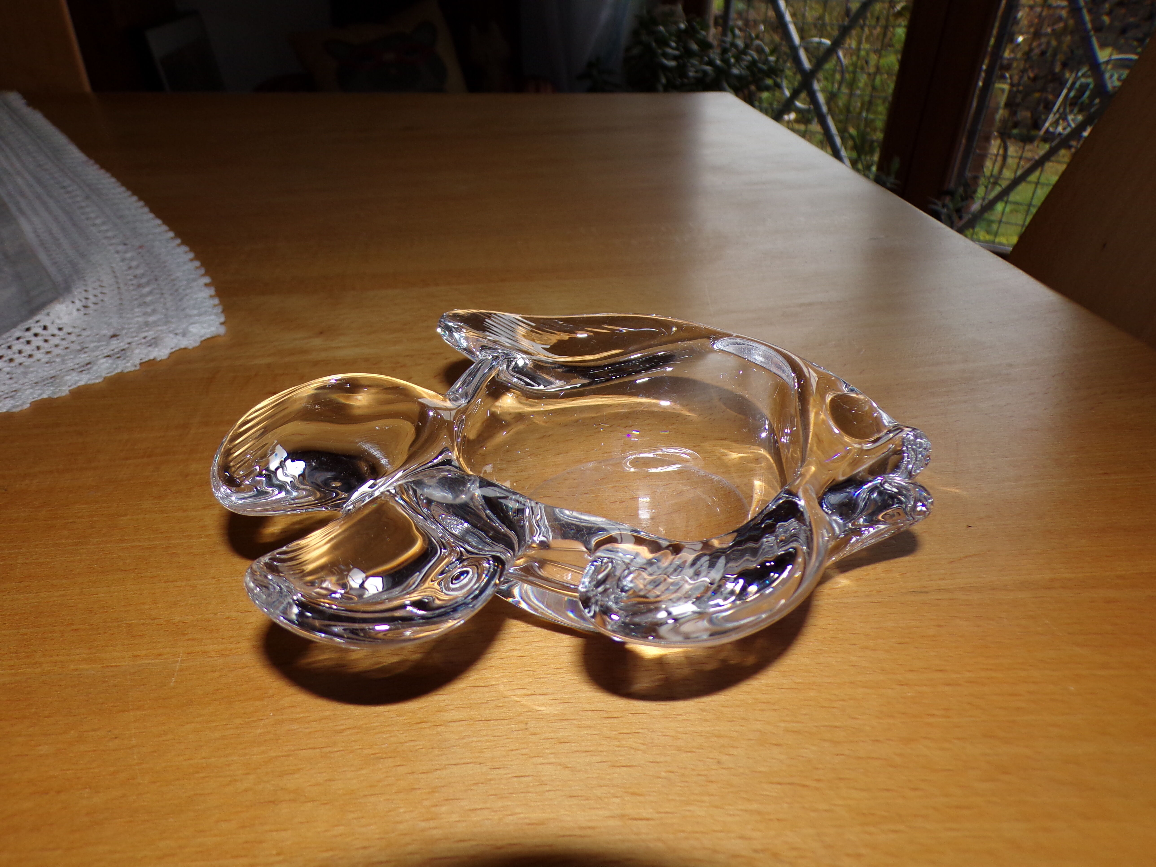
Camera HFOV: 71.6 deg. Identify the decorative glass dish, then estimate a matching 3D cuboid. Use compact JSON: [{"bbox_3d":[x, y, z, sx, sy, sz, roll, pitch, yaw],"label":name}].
[{"bbox_3d":[0.004,0.019,0.245,0.208,0.062,0.146,-7,38,-9],"label":"decorative glass dish"}]

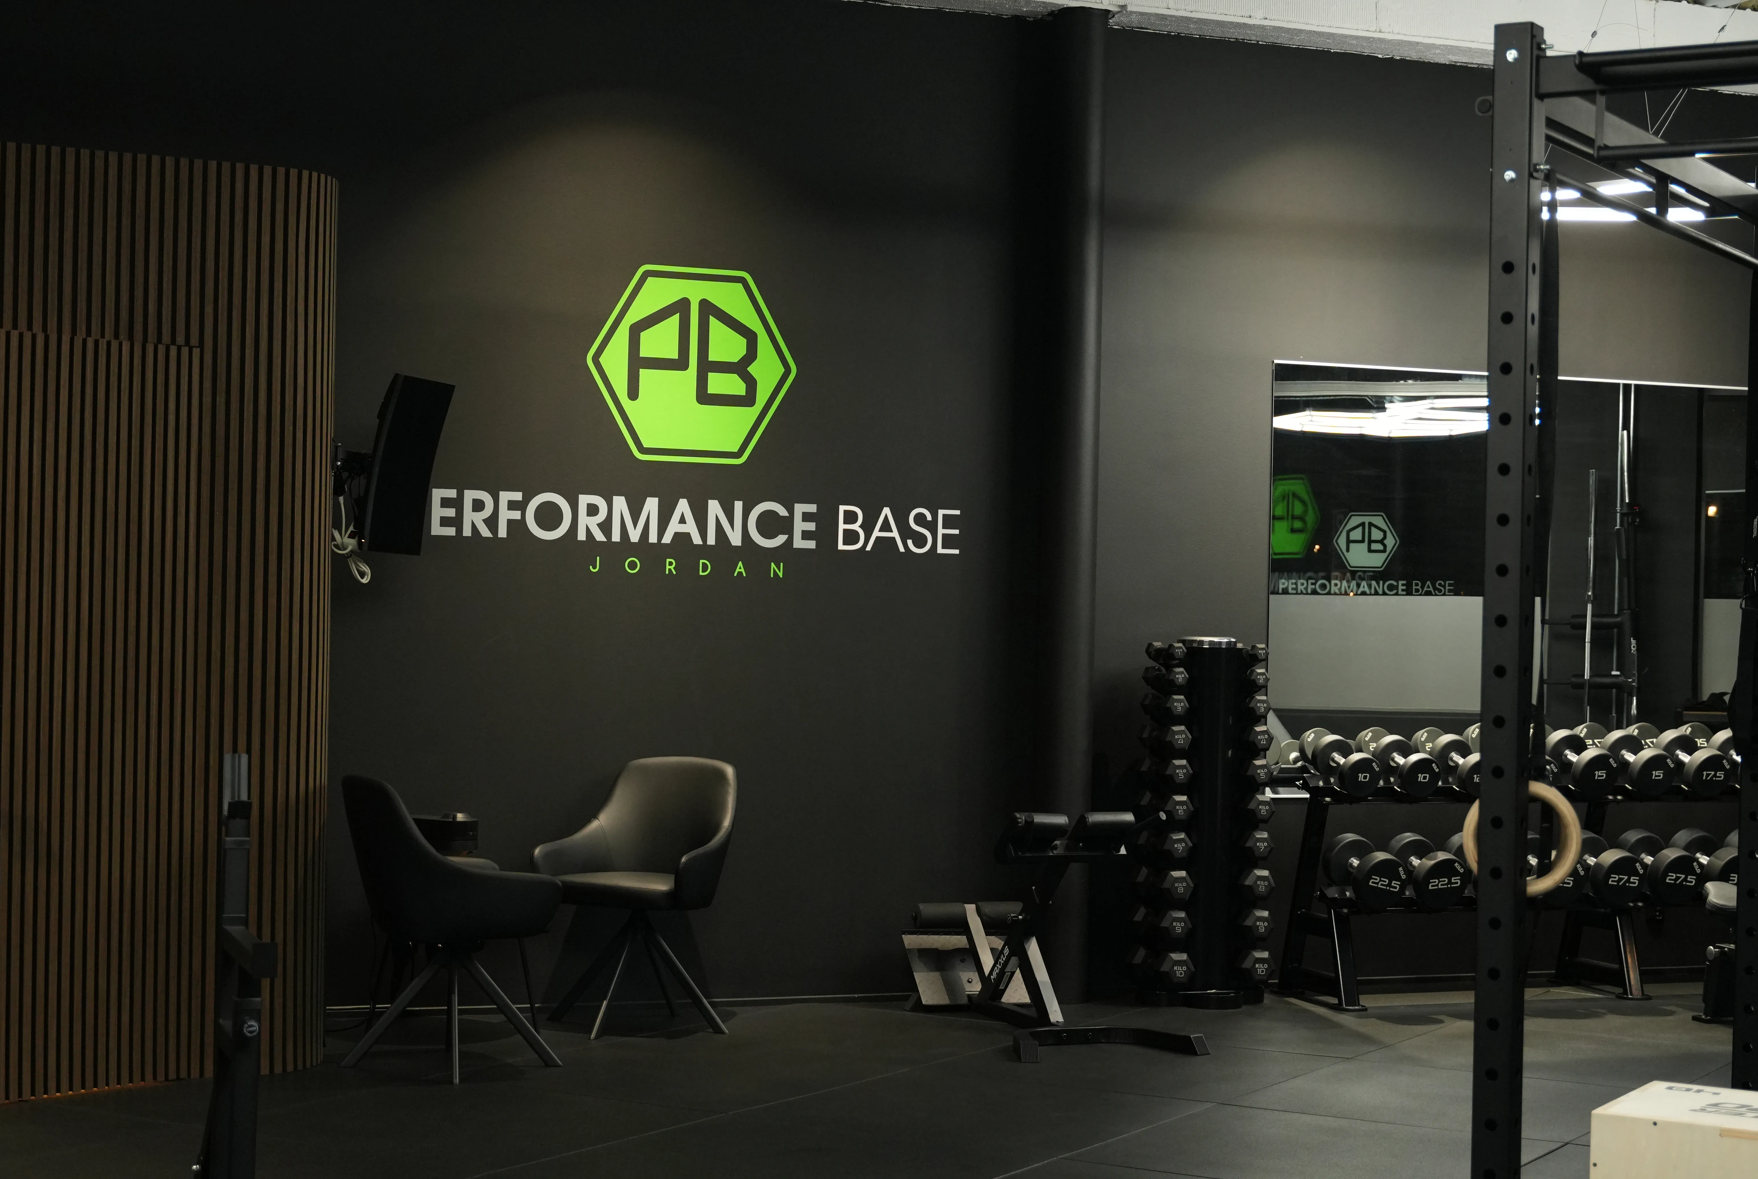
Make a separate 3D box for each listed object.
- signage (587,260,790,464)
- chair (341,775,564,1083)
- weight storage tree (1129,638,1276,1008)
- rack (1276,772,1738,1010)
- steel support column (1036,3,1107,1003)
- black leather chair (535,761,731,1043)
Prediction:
[{"bbox_3d":[-0.625,-0.749,9.527,0.742,0.655,0.020,1,0,-22],"label":"signage"},{"bbox_3d":[-1.233,0.968,8.279,0.588,0.833,0.573,1,0,-29],"label":"chair"},{"bbox_3d":[1.118,0.805,9.978,0.451,1.264,0.431,1,0,-22],"label":"weight storage tree"},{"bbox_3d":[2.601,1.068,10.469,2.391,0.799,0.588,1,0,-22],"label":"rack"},{"bbox_3d":[0.670,-0.290,9.930,0.191,3.437,0.191,1,0,0],"label":"steel support column"},{"bbox_3d":[-0.765,0.981,9.111,0.573,0.833,0.588,1,0,23],"label":"black leather chair"}]

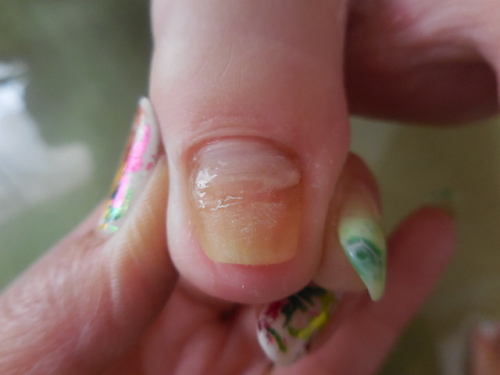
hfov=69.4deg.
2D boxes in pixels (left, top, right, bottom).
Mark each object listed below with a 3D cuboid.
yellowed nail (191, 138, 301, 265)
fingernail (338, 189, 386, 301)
[{"bbox_3d":[-0.001,0.002,0.054,0.016,0.004,0.018,-1,78,6],"label":"yellowed nail"},{"bbox_3d":[0.021,0.011,0.067,0.009,0.004,0.021,-5,73,-15],"label":"fingernail"}]

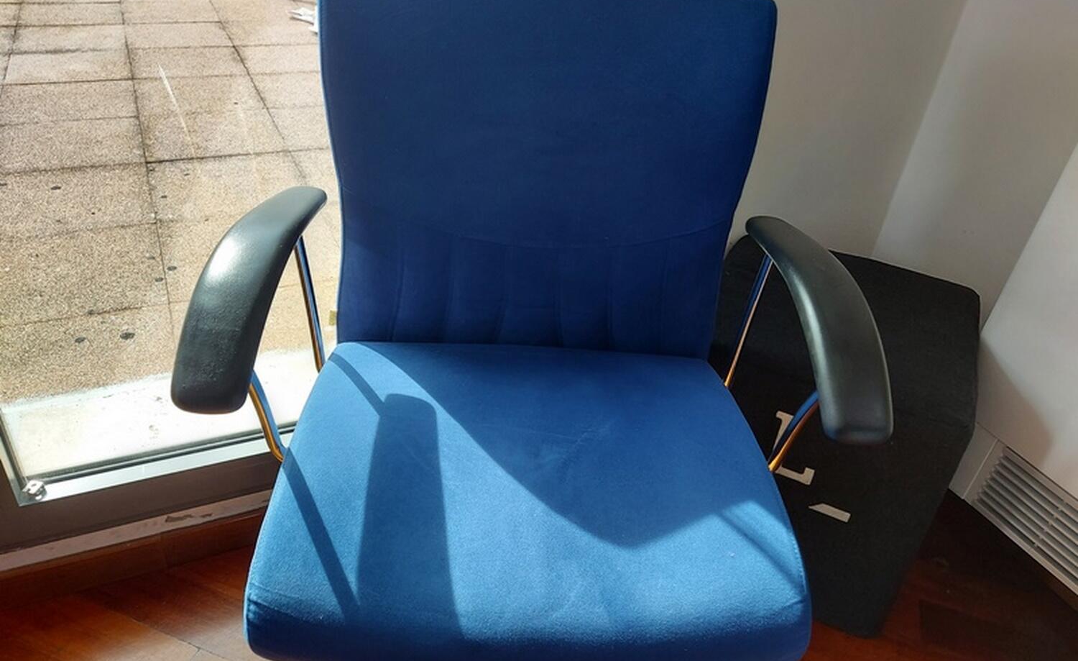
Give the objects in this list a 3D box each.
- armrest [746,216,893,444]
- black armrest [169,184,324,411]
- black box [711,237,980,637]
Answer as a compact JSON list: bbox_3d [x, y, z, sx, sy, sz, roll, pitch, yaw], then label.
[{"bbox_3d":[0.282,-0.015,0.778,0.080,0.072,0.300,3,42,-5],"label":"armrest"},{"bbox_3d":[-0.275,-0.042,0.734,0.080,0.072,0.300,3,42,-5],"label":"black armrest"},{"bbox_3d":[0.467,0.149,1.347,0.445,0.440,0.465,18,35,18],"label":"black box"}]

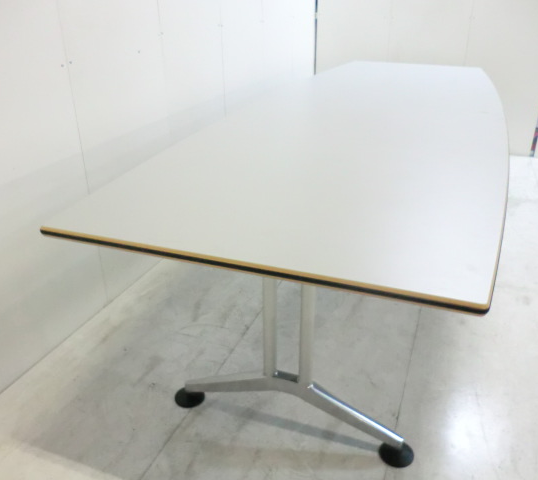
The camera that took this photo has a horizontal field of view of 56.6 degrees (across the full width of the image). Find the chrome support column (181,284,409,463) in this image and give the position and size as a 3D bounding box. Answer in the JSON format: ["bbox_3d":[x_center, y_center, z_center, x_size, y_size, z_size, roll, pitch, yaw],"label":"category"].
[{"bbox_3d":[0.046,0.244,1.347,0.740,0.692,0.100,9,27,19],"label":"chrome support column"}]

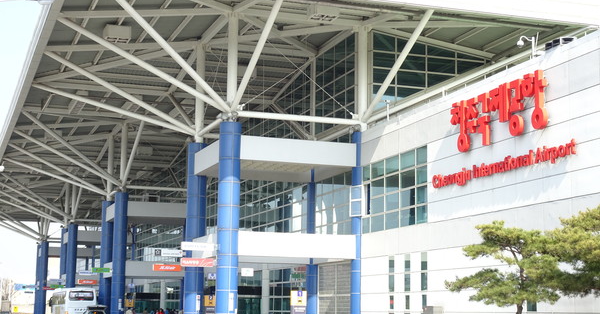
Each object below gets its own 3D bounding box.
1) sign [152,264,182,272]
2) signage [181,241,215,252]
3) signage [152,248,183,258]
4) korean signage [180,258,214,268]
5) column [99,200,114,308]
[{"bbox_3d":[-7.930,6.683,60.432,1.760,0.420,0.150,4,-9,-19],"label":"sign"},{"bbox_3d":[-5.438,4.807,53.668,1.800,0.410,0.150,4,-9,-19],"label":"signage"},{"bbox_3d":[-7.908,5.814,60.571,1.740,0.430,0.150,4,-9,-19],"label":"signage"},{"bbox_3d":[-5.450,5.642,53.538,1.780,0.430,0.150,4,-9,-19],"label":"korean signage"},{"bbox_3d":[-18.203,10.091,94.742,1.140,11.700,1.140,4,-9,-19],"label":"column"}]

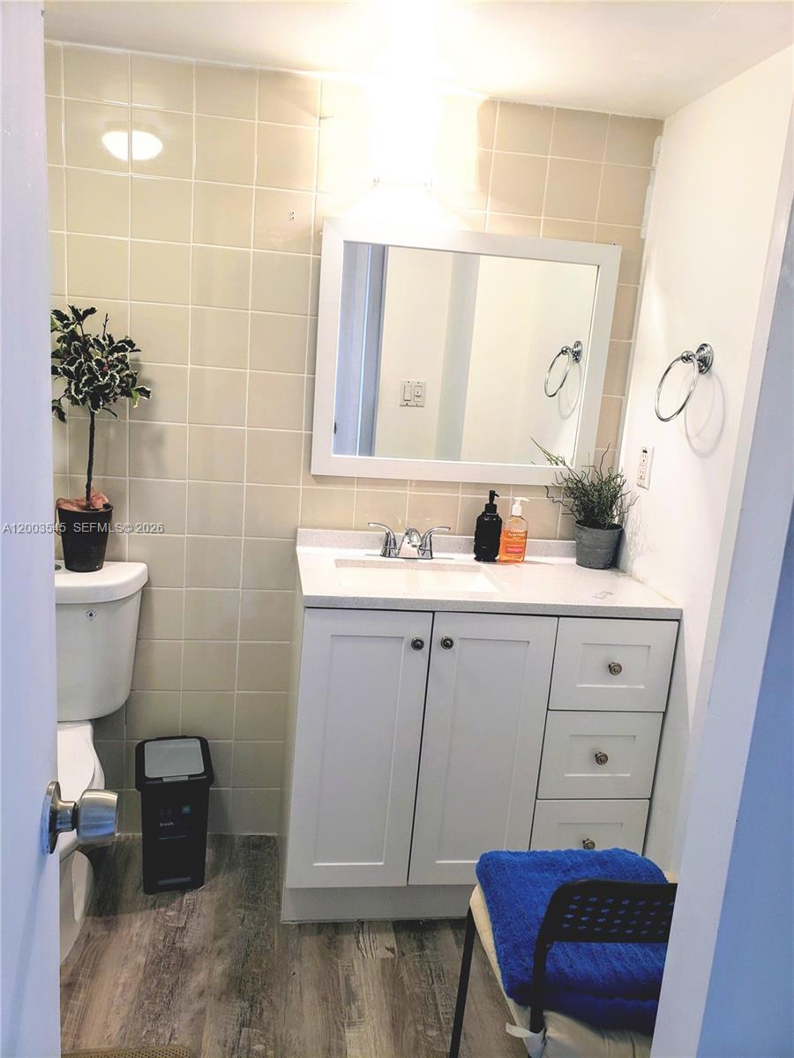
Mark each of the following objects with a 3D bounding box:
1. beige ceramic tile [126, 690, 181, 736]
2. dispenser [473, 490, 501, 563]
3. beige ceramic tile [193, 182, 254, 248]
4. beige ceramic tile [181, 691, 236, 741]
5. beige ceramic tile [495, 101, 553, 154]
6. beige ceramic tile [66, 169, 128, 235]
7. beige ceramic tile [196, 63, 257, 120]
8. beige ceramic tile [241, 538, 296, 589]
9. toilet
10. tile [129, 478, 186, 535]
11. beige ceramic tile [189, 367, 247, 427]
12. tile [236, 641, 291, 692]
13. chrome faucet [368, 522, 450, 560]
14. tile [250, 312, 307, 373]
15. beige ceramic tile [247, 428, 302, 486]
[{"bbox_3d":[-0.701,0.541,2.307,0.148,0.148,0.010,2,12,-9],"label":"beige ceramic tile"},{"bbox_3d":[0.260,-0.011,2.241,0.075,0.199,0.074,4,12,-1],"label":"dispenser"},{"bbox_3d":[-0.444,-0.801,2.036,0.151,0.151,0.010,3,12,-9],"label":"beige ceramic tile"},{"bbox_3d":[-0.547,0.546,2.322,0.152,0.152,0.010,2,12,-9],"label":"beige ceramic tile"},{"bbox_3d":[0.333,-1.051,2.091,0.151,0.121,0.010,3,12,-9],"label":"beige ceramic tile"},{"bbox_3d":[-0.750,-0.818,1.997,0.151,0.152,0.010,2,12,-9],"label":"beige ceramic tile"},{"bbox_3d":[-0.424,-1.091,1.984,0.148,0.120,0.010,2,12,-9],"label":"beige ceramic tile"},{"bbox_3d":[-0.362,0.104,2.251,0.152,0.152,0.010,2,12,-9],"label":"beige ceramic tile"},{"bbox_3d":[-0.874,0.567,1.883,0.446,0.853,0.690,2,12,-9],"label":"toilet"},{"bbox_3d":[-0.656,-0.059,2.184,0.151,0.152,0.010,2,12,-9],"label":"tile"},{"bbox_3d":[-0.481,-0.353,2.140,0.152,0.152,0.010,3,12,-9],"label":"beige ceramic tile"},{"bbox_3d":[-0.386,0.404,2.323,0.148,0.148,0.010,2,12,-9],"label":"tile"},{"bbox_3d":[0.038,0.043,2.180,0.231,0.085,0.149,2,12,-9],"label":"chrome faucet"},{"bbox_3d":[-0.317,-0.497,2.132,0.152,0.152,0.010,3,12,-9],"label":"tile"},{"bbox_3d":[-0.339,-0.195,2.187,0.151,0.151,0.010,3,12,-9],"label":"beige ceramic tile"}]

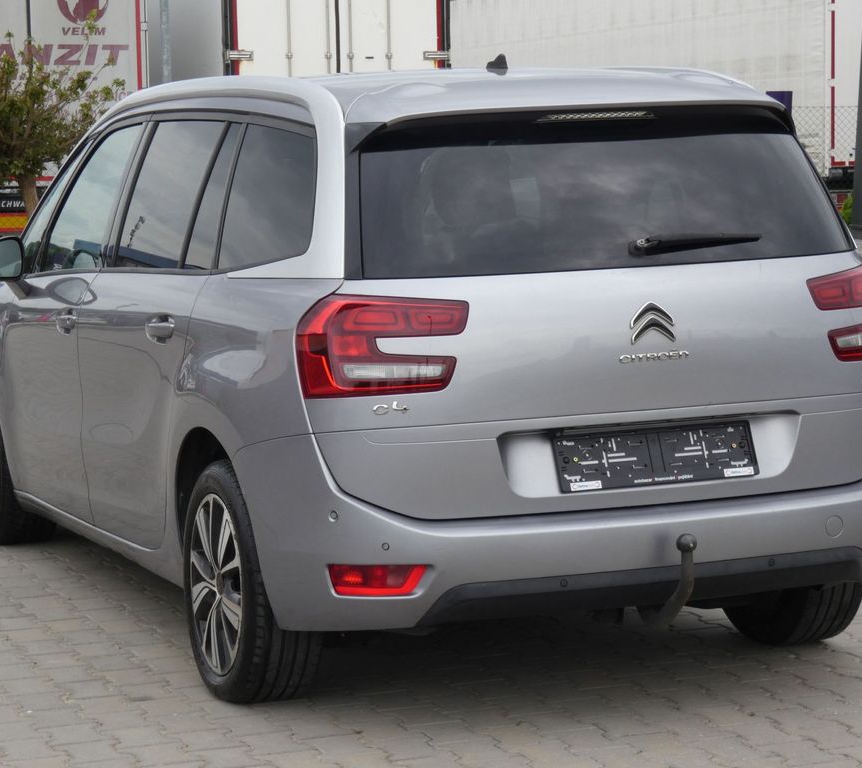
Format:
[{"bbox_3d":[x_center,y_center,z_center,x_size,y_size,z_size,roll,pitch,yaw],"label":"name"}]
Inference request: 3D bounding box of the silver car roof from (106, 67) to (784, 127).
[{"bbox_3d":[0.006,-0.831,7.170,1.280,0.170,2.250,-4,6,-22],"label":"silver car roof"}]

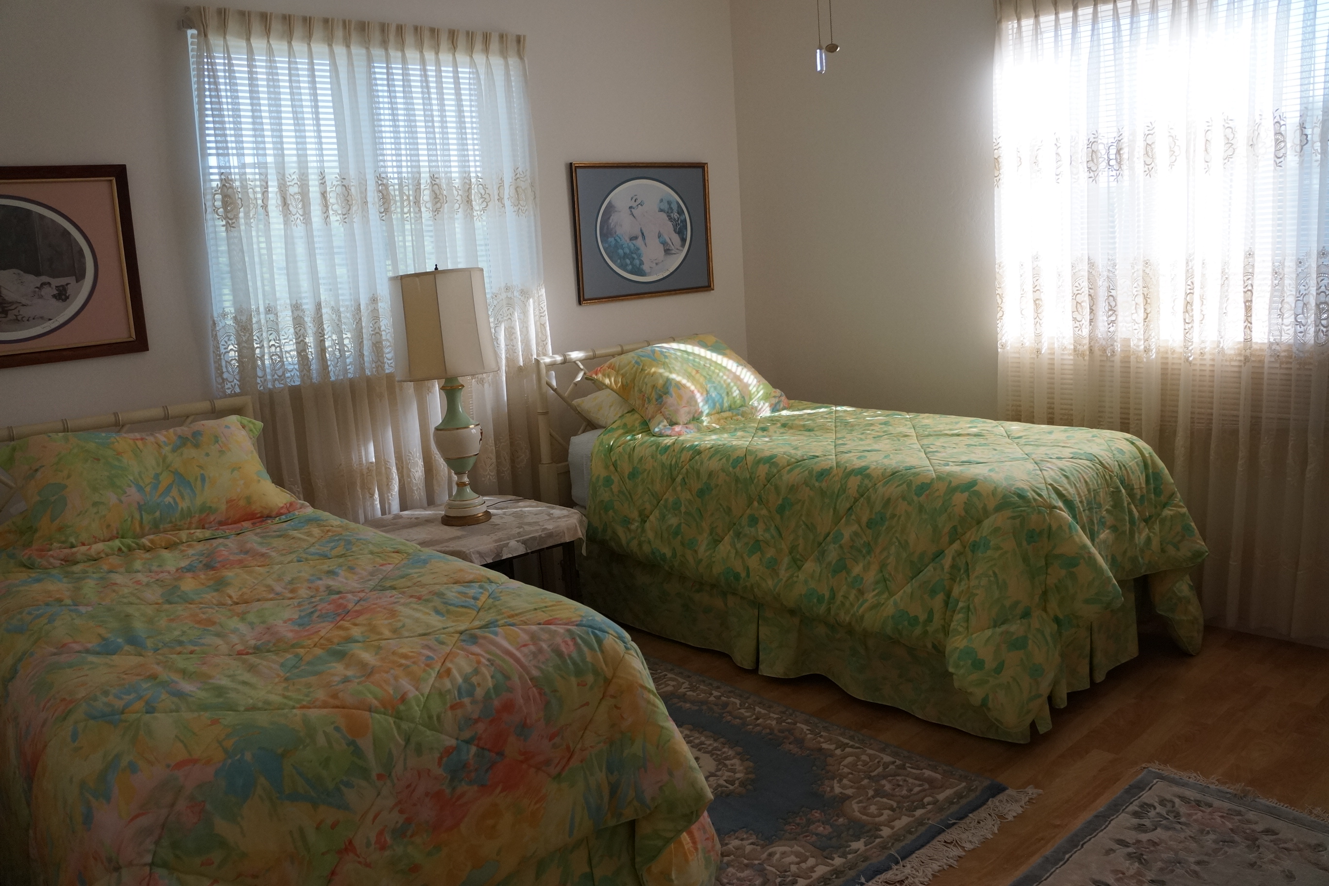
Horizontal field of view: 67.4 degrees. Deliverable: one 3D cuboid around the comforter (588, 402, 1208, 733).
[{"bbox_3d":[0.699,0.271,3.541,1.060,0.630,1.980,-14,15,-41],"label":"comforter"}]

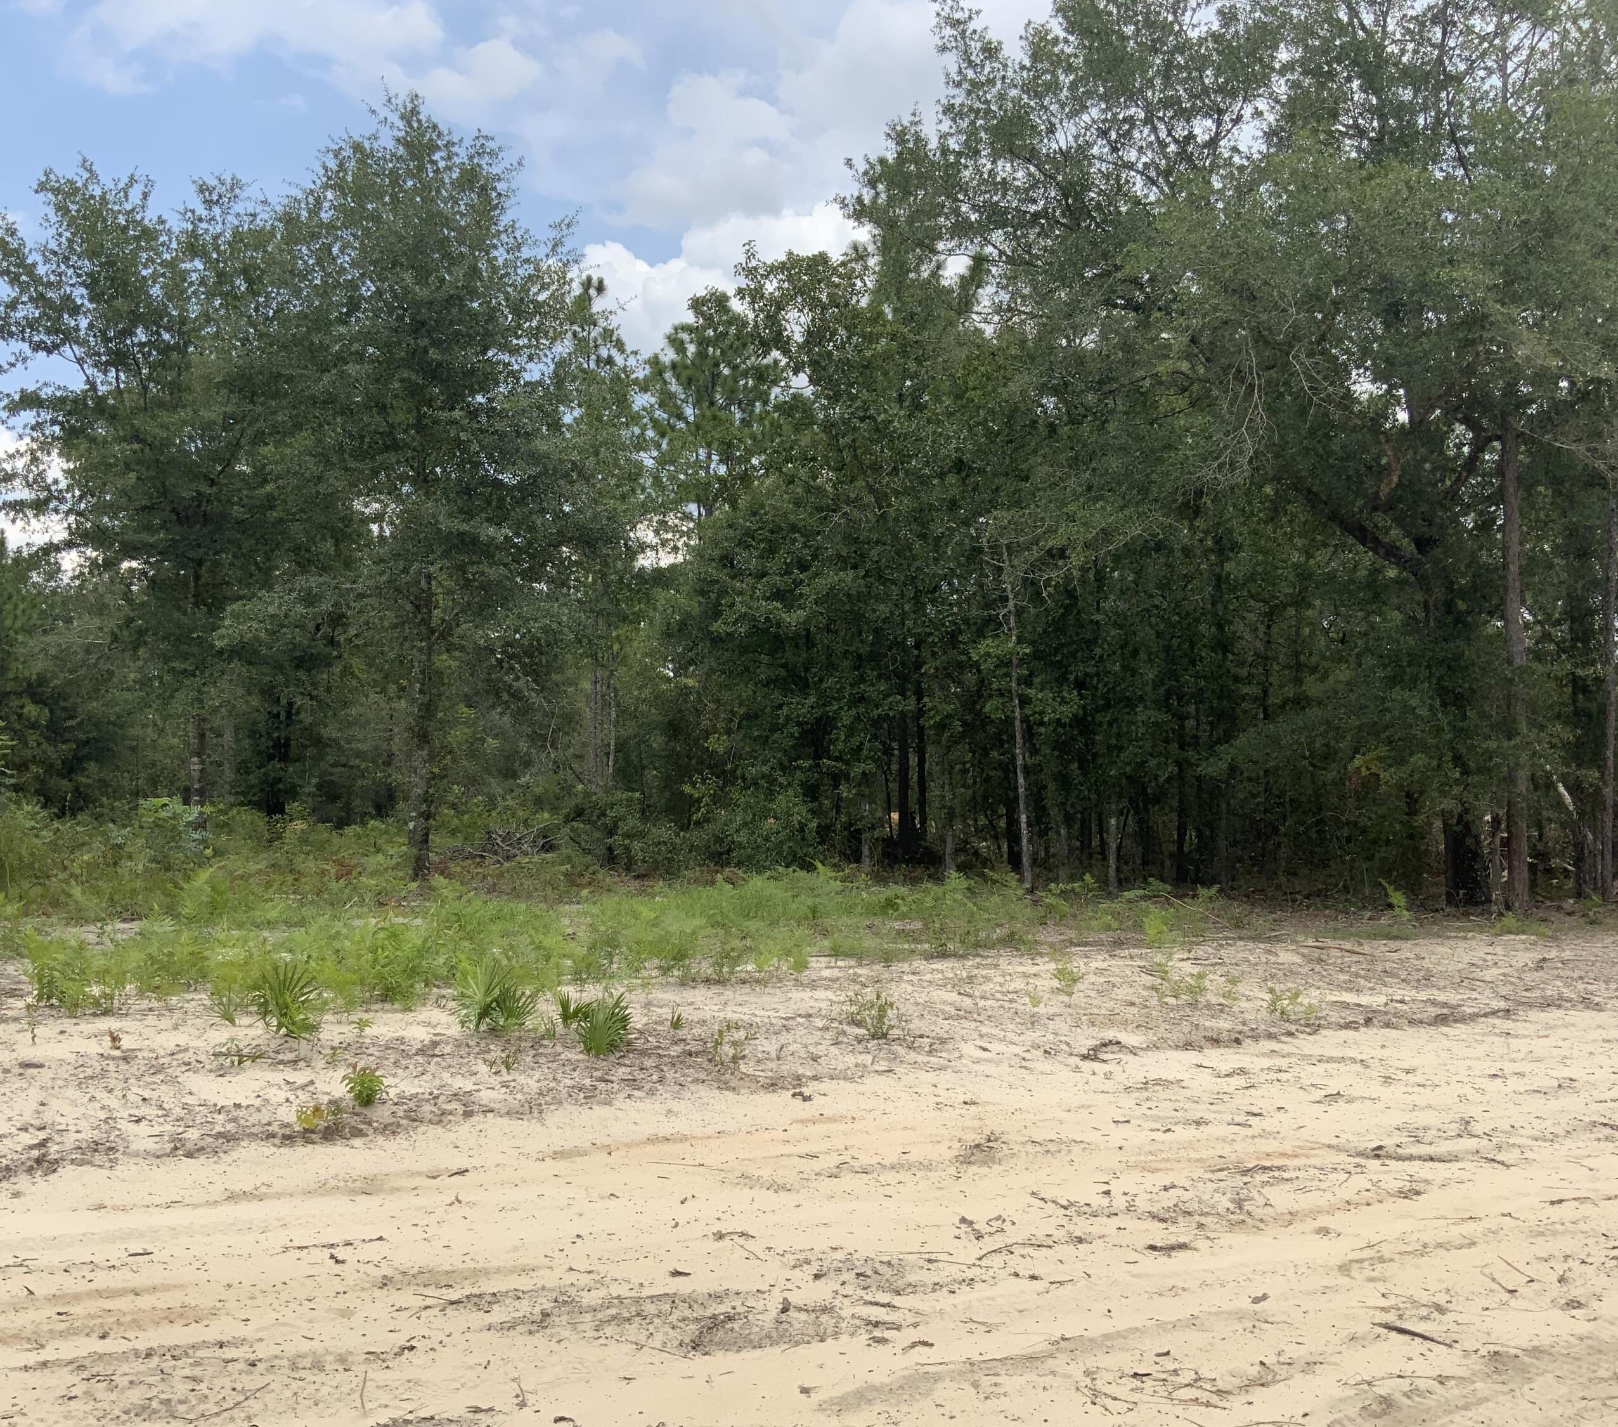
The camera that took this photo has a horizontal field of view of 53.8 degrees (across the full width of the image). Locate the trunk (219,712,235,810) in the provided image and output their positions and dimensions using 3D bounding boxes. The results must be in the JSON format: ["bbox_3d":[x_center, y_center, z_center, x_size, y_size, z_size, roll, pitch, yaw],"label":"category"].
[{"bbox_3d":[-12.014,0.999,32.990,0.200,1.969,0.200,-1,-3,0],"label":"trunk"}]

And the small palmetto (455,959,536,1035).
[{"bbox_3d":[-2.036,1.843,10.348,0.530,0.489,0.450,0,-3,0],"label":"small palmetto"}]

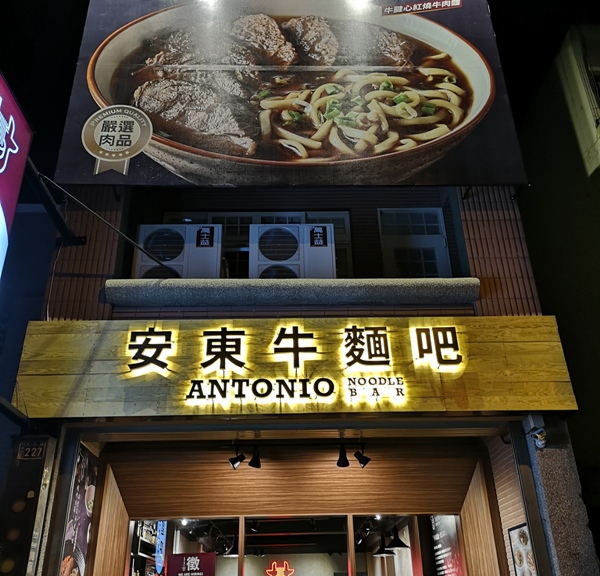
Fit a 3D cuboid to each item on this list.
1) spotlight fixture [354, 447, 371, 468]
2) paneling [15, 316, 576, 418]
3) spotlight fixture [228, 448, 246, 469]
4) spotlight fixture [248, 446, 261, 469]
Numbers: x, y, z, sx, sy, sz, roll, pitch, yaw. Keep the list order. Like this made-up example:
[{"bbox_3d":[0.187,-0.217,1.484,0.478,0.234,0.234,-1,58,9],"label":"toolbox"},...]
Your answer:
[{"bbox_3d":[0.599,1.618,5.958,0.150,0.200,0.115,-11,-30,17],"label":"spotlight fixture"},{"bbox_3d":[-0.028,0.742,5.753,4.969,0.917,0.200,0,-28,-2],"label":"paneling"},{"bbox_3d":[-0.594,1.619,5.926,0.155,0.190,0.115,12,-31,-23],"label":"spotlight fixture"},{"bbox_3d":[-0.428,1.612,5.934,0.115,0.200,0.150,2,-28,-7],"label":"spotlight fixture"}]

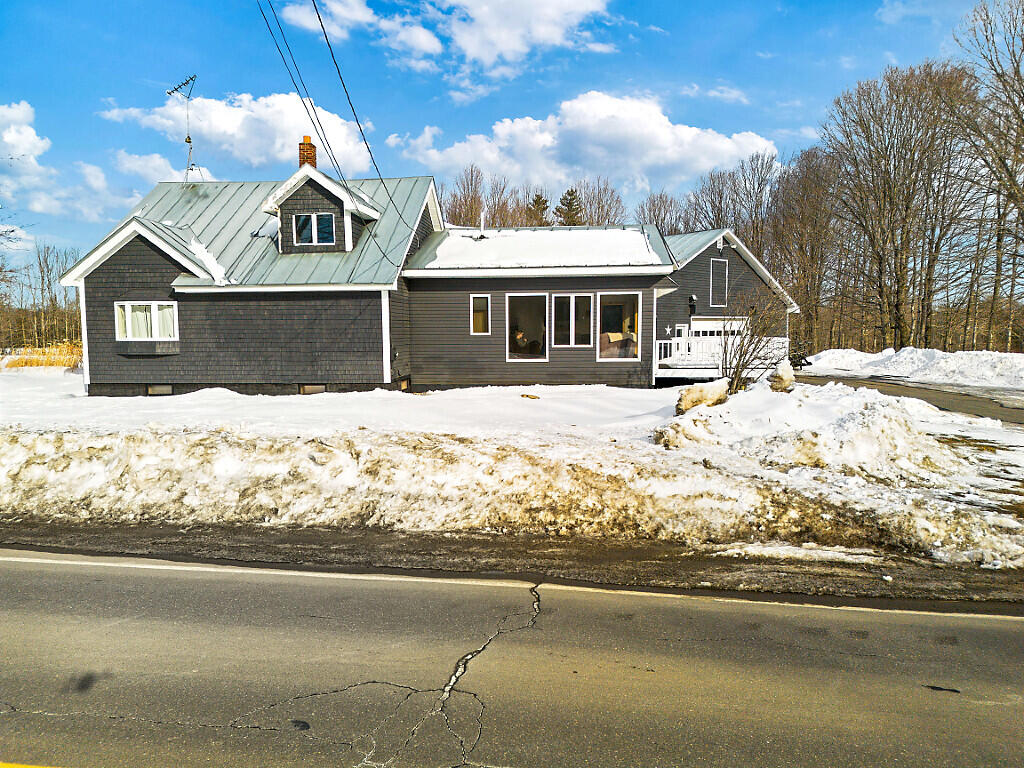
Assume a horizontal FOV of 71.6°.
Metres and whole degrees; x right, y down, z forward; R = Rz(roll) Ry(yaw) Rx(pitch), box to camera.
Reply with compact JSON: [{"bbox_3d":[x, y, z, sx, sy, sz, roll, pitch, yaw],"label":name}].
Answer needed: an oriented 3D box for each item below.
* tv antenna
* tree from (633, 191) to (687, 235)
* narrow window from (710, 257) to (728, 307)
[{"bbox_3d":[-12.122,-9.322,26.293,2.200,3.750,0.750,4,7,43],"label":"tv antenna"},{"bbox_3d":[13.404,-10.163,64.375,5.200,14.480,5.200,0,5,0],"label":"tree"},{"bbox_3d":[9.599,-4.707,32.924,1.350,2.250,0.120,-5,6,-41],"label":"narrow window"}]

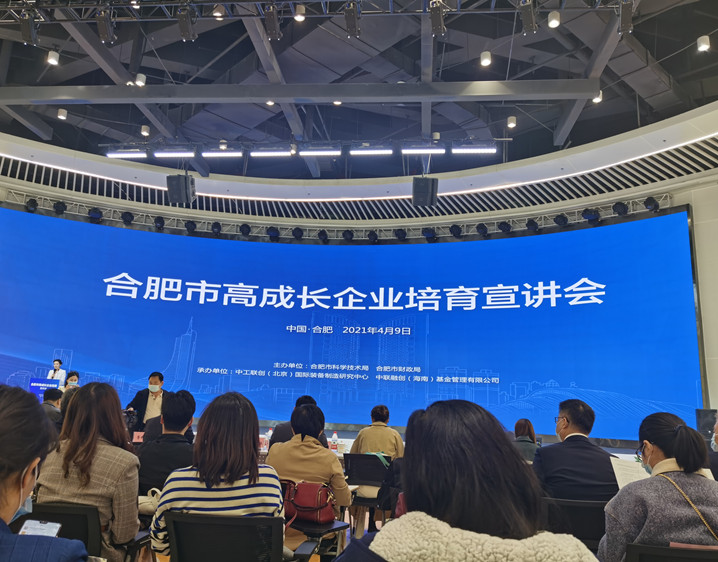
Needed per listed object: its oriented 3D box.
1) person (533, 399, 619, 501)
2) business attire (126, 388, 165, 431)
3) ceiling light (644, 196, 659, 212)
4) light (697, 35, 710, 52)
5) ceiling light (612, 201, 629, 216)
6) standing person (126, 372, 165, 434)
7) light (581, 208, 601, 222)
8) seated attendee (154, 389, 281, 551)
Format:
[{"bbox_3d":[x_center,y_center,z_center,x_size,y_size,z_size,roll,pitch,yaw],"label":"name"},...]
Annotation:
[{"bbox_3d":[1.056,1.302,3.128,0.520,1.310,0.820,4,-13,-3],"label":"person"},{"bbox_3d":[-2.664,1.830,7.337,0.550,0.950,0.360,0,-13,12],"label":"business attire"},{"bbox_3d":[6.743,-1.759,13.481,0.310,0.340,0.310,-4,-15,26],"label":"ceiling light"},{"bbox_3d":[5.290,-3.642,8.975,0.190,0.220,0.190,1,-13,7],"label":"light"},{"bbox_3d":[6.209,-1.721,13.886,0.310,0.330,0.310,-2,-14,21],"label":"ceiling light"},{"bbox_3d":[-2.669,1.936,7.313,0.560,1.570,0.400,0,-13,12],"label":"standing person"},{"bbox_3d":[4.788,-1.339,12.044,0.360,0.320,0.320,1,-13,8],"label":"light"},{"bbox_3d":[-0.508,1.046,2.194,0.520,1.220,0.800,3,-13,0],"label":"seated attendee"}]

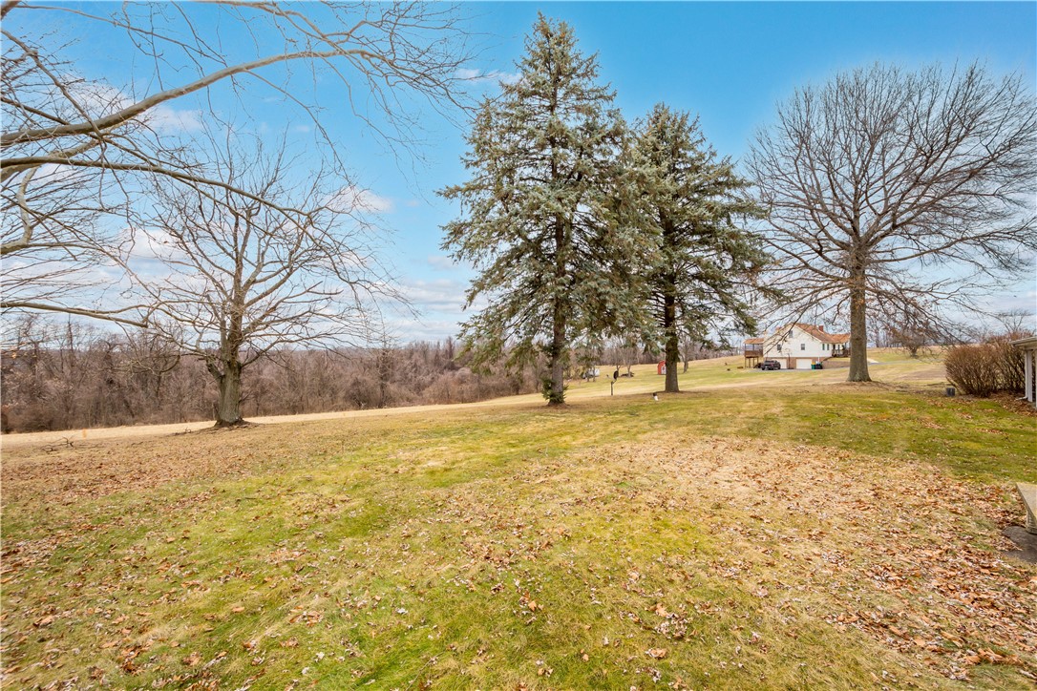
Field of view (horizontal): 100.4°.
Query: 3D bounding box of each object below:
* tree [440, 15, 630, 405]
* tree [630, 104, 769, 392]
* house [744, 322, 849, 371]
[{"bbox_3d":[1.200,-5.500,17.500,8.000,15.800,7.600,0,0,0],"label":"tree"},{"bbox_3d":[9.600,-5.660,25.000,8.800,16.700,8.400,0,0,0],"label":"tree"},{"bbox_3d":[59.600,0.160,91.400,15.500,9.100,17.000,0,0,43],"label":"house"}]

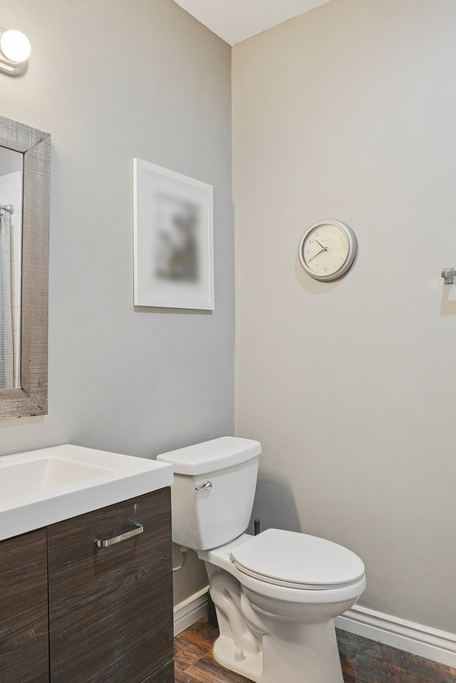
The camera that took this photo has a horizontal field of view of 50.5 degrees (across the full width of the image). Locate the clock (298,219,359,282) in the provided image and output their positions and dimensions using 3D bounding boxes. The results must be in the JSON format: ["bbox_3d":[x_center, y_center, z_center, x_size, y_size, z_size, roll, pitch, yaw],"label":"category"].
[{"bbox_3d":[0.424,-0.396,2.091,0.270,0.270,0.035,-1,-2,37],"label":"clock"}]

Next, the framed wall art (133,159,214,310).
[{"bbox_3d":[-0.217,-0.428,2.066,0.025,0.576,0.471,-1,-2,37],"label":"framed wall art"}]

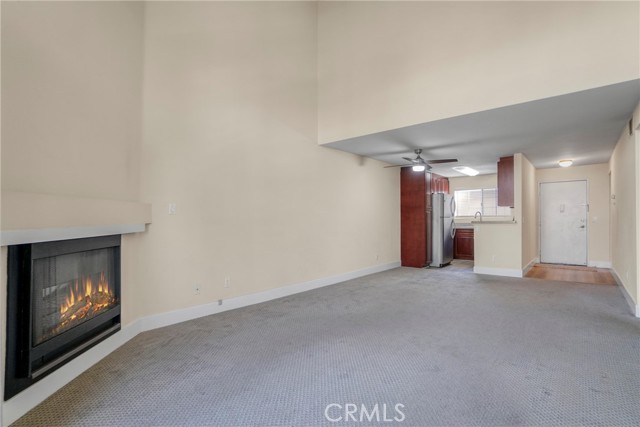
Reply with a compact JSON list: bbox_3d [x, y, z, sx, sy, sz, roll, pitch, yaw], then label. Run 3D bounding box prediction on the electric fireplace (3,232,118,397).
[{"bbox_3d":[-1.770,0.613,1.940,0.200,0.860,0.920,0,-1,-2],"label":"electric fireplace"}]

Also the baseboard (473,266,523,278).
[{"bbox_3d":[3.586,1.179,5.394,0.805,0.145,0.020,0,-1,38],"label":"baseboard"}]

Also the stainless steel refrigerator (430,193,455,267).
[{"bbox_3d":[2.900,0.420,6.710,0.760,1.730,0.710,0,-1,42],"label":"stainless steel refrigerator"}]

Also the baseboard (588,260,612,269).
[{"bbox_3d":[6.650,1.214,6.330,0.357,0.145,0.020,0,-1,38],"label":"baseboard"}]

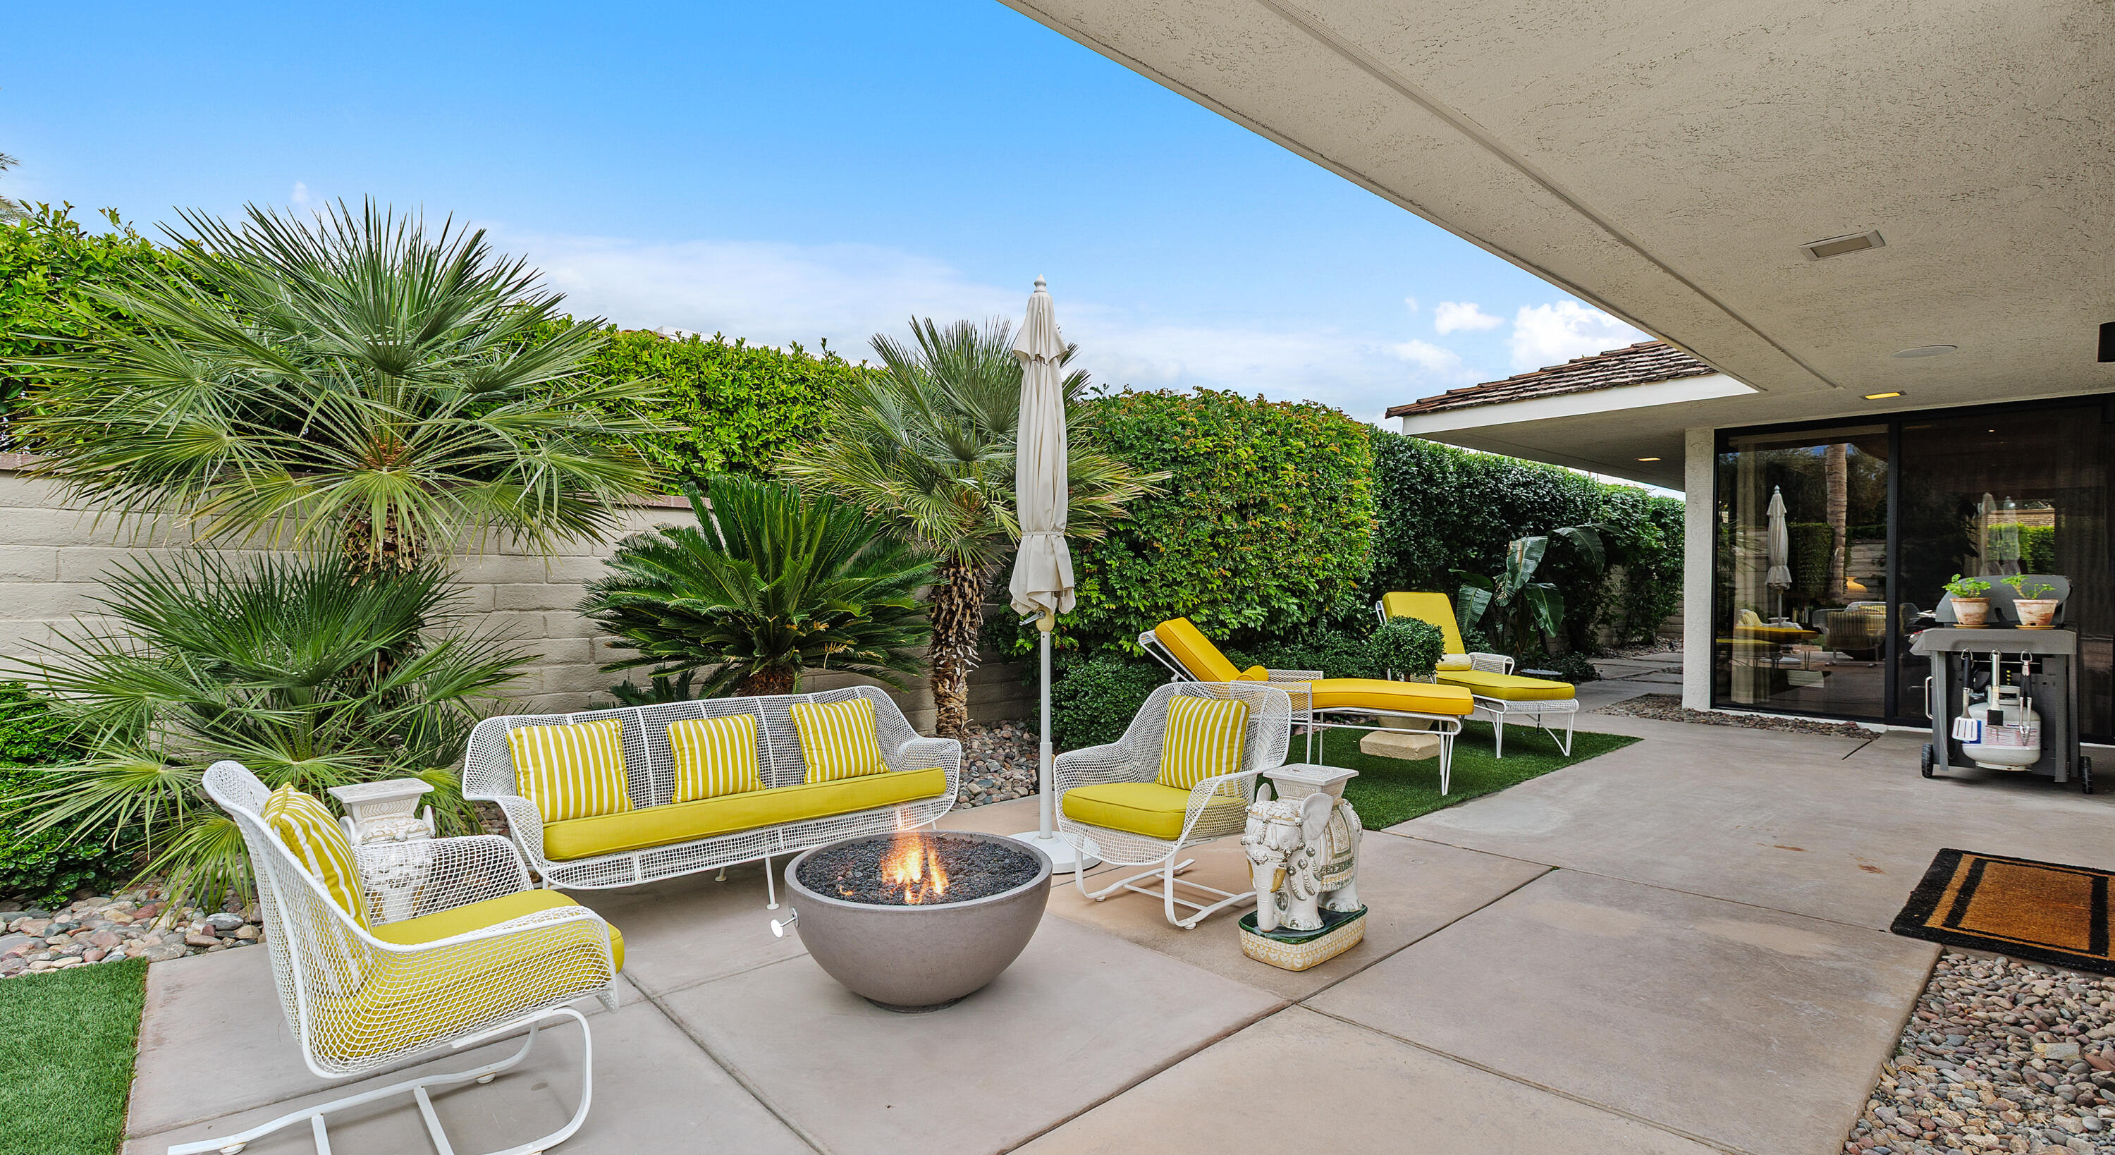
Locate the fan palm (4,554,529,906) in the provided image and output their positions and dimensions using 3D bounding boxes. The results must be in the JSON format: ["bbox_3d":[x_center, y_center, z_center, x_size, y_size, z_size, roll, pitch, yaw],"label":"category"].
[{"bbox_3d":[-2.970,0.576,3.700,1.550,1.280,1.600,0,0,43],"label":"fan palm"}]

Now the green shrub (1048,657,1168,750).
[{"bbox_3d":[0.330,0.855,6.500,0.860,0.630,0.820,0,0,0],"label":"green shrub"}]

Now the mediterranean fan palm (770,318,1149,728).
[{"bbox_3d":[-0.645,-0.340,6.700,2.550,3.020,2.350,0,0,0],"label":"mediterranean fan palm"}]

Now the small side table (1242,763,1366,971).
[{"bbox_3d":[0.775,0.895,2.990,0.370,0.550,0.260,0,0,-40],"label":"small side table"}]

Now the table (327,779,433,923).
[{"bbox_3d":[-2.090,0.938,2.920,0.400,0.550,0.260,0,0,39],"label":"table"}]

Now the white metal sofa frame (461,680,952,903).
[{"bbox_3d":[-1.166,0.830,3.500,1.760,0.680,0.720,0,0,-41],"label":"white metal sofa frame"}]

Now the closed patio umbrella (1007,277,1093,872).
[{"bbox_3d":[-0.055,-0.047,4.090,0.480,2.530,0.480,0,0,0],"label":"closed patio umbrella"}]

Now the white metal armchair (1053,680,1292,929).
[{"bbox_3d":[0.430,0.785,3.410,0.690,0.770,0.730,0,0,41],"label":"white metal armchair"}]

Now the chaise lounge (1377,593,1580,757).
[{"bbox_3d":[2.933,0.645,6.755,0.650,1.050,1.460,0,0,-15],"label":"chaise lounge"}]

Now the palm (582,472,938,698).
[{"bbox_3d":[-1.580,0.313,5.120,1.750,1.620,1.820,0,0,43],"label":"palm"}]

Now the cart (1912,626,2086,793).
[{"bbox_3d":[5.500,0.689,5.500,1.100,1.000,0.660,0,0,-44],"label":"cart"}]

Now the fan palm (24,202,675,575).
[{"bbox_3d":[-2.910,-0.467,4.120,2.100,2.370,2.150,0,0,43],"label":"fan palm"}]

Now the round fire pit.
[{"bbox_3d":[-0.405,1.030,2.760,0.780,0.365,0.780,0,0,0],"label":"round fire pit"}]

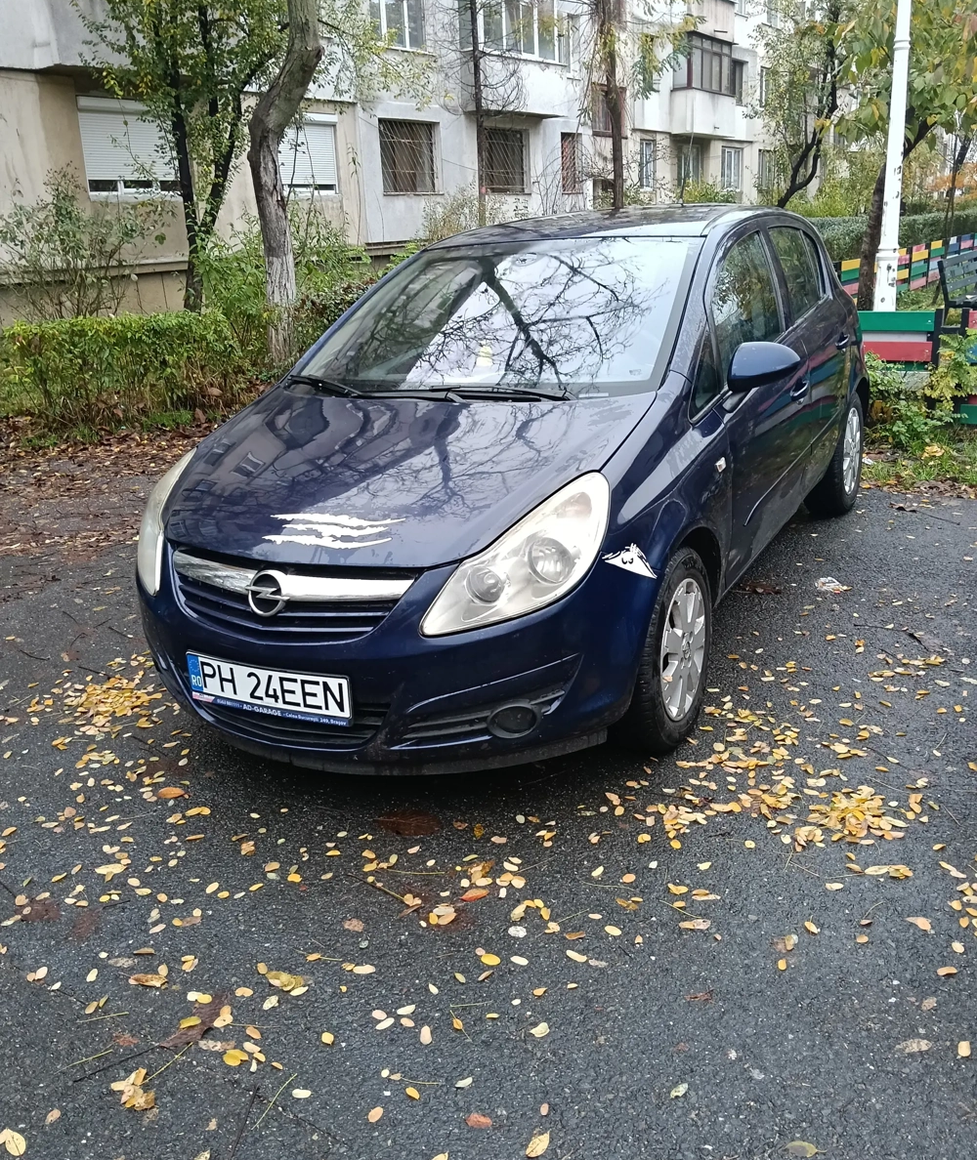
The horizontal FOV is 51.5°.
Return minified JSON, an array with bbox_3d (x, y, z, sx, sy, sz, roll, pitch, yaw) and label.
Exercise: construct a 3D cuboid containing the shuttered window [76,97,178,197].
[{"bbox_3d":[-5.394,-6.529,15.379,0.160,1.430,1.680,9,23,33],"label":"shuttered window"}]

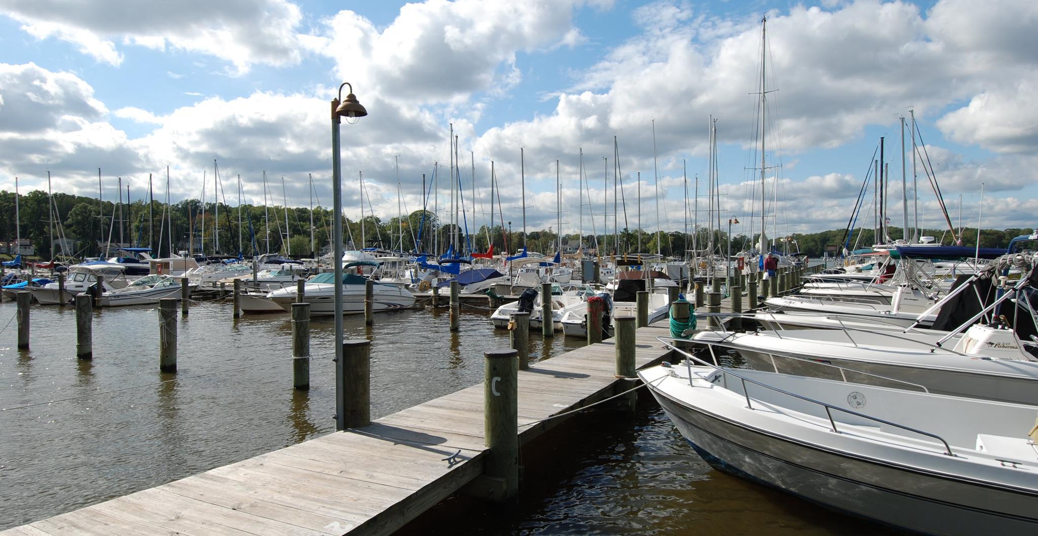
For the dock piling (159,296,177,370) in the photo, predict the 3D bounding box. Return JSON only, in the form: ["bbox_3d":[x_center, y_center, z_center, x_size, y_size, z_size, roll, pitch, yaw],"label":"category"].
[{"bbox_3d":[-6.282,1.195,10.870,0.295,1.315,0.295,0,1,0],"label":"dock piling"}]

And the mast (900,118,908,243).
[{"bbox_3d":[23.853,-4.672,37.578,0.161,9.150,0.140,-1,1,29],"label":"mast"}]

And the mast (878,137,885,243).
[{"bbox_3d":[24.809,-4.550,41.574,0.161,8.750,0.140,1,1,29],"label":"mast"}]

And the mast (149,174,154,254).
[{"bbox_3d":[-35.786,-4.606,59.077,0.161,9.080,0.140,1,1,29],"label":"mast"}]

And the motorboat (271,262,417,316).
[{"bbox_3d":[-6.705,0.734,21.952,2.400,1.950,6.000,1,1,28],"label":"motorboat"}]

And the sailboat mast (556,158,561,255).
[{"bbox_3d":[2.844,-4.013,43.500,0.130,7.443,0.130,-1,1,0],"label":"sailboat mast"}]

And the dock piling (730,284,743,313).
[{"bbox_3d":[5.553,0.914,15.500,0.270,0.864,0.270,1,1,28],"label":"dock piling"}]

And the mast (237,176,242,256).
[{"bbox_3d":[-26.188,-4.428,57.074,0.161,8.660,0.140,-1,1,29],"label":"mast"}]

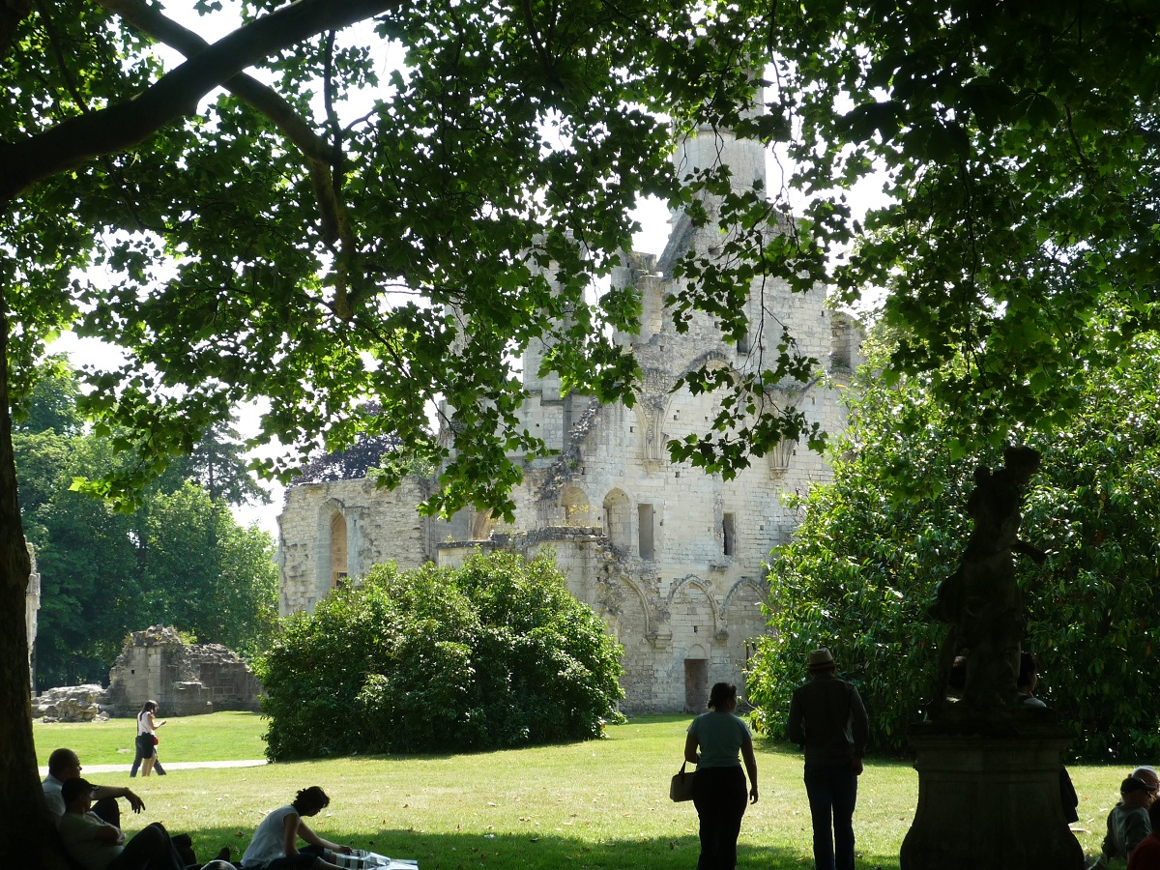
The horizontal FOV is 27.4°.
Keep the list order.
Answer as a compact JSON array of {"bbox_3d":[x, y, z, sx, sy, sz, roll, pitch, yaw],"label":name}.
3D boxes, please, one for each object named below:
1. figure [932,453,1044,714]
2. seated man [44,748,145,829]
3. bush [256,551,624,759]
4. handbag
[{"bbox_3d":[2.466,0.863,14.400,0.560,1.580,0.520,3,-8,-30],"label":"figure"},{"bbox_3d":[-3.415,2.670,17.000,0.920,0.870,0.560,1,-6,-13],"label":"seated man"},{"bbox_3d":[-3.581,5.638,61.000,9.100,5.000,7.300,0,-7,-6],"label":"bush"},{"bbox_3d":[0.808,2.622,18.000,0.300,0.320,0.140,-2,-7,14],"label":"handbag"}]

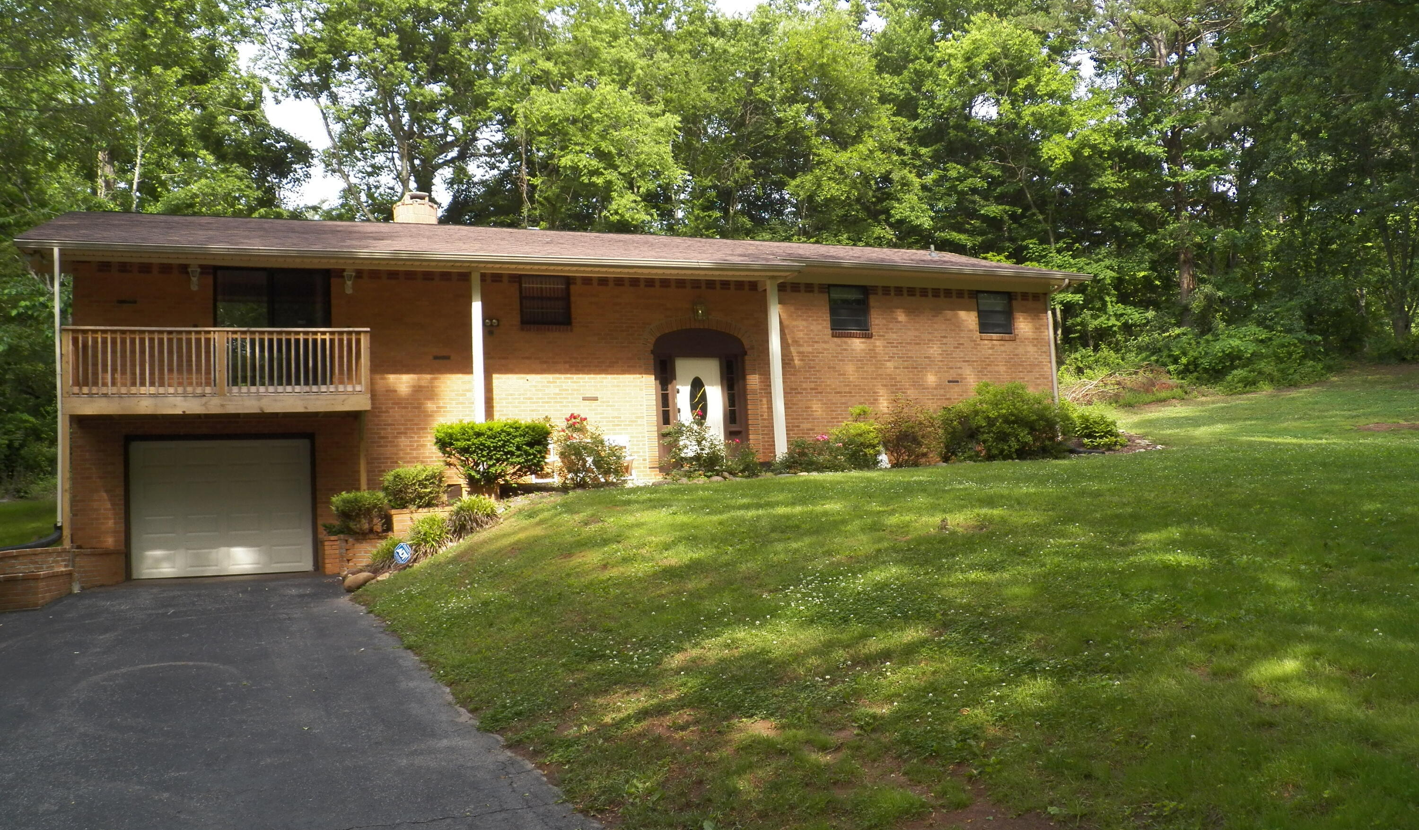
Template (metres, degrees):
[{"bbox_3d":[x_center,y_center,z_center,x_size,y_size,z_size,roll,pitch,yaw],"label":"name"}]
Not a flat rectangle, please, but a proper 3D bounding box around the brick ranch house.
[{"bbox_3d":[-2.792,-0.740,25.005,19.750,7.250,10.350,-1,-5,-22],"label":"brick ranch house"}]

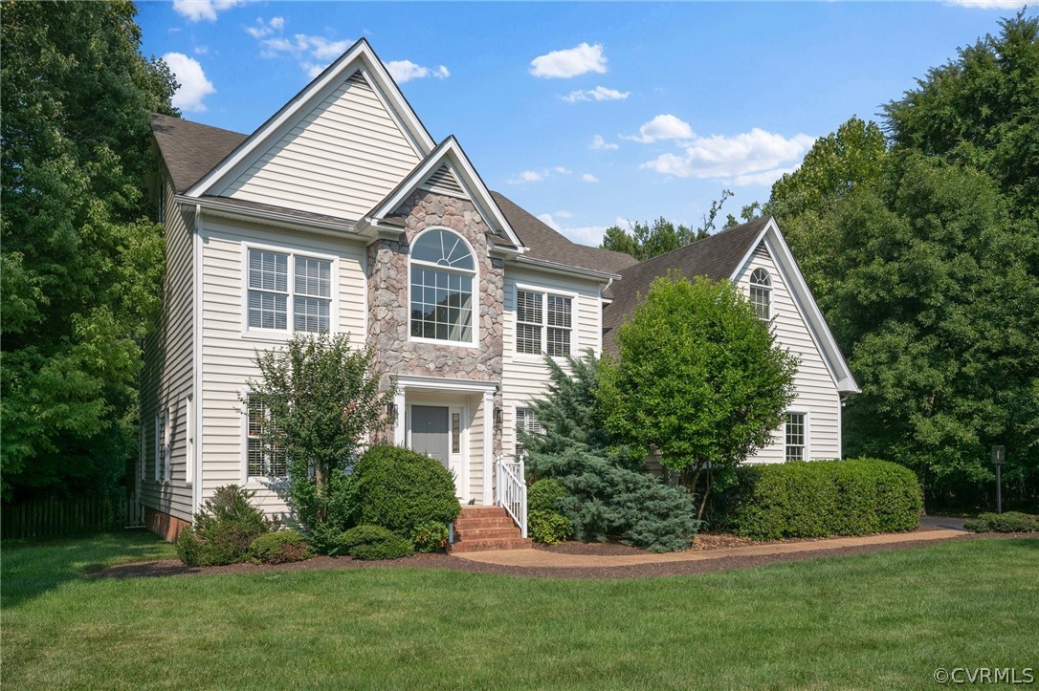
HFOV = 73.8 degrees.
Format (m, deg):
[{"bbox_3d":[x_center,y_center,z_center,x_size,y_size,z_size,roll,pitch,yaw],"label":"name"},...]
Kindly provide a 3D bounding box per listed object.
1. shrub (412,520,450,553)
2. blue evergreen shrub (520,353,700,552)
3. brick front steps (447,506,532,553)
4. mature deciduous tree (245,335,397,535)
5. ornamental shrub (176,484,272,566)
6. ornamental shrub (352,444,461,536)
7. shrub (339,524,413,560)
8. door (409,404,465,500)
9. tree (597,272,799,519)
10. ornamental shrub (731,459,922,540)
[{"bbox_3d":[-1.649,3.566,12.900,0.700,0.580,0.650,0,-5,0],"label":"shrub"},{"bbox_3d":[2.048,2.290,15.200,3.400,4.200,3.200,3,-5,-32],"label":"blue evergreen shrub"},{"bbox_3d":[-0.723,3.701,13.950,1.800,0.800,1.300,3,-5,-32],"label":"brick front steps"},{"bbox_3d":[-3.706,1.716,12.800,2.700,3.900,2.400,3,-5,-32],"label":"mature deciduous tree"},{"bbox_3d":[-5.106,3.075,11.900,1.650,1.300,1.450,3,-5,-32],"label":"ornamental shrub"},{"bbox_3d":[-2.143,2.846,13.200,2.000,1.900,1.900,0,-5,0],"label":"ornamental shrub"},{"bbox_3d":[-2.541,3.485,12.300,1.300,0.600,1.150,3,-5,-32],"label":"shrub"},{"bbox_3d":[-1.808,2.347,15.300,1.300,2.100,0.120,3,-5,-32],"label":"door"},{"bbox_3d":[3.789,1.199,14.700,4.000,5.200,3.700,0,-5,0],"label":"tree"},{"bbox_3d":[7.506,3.735,17.000,5.800,1.750,1.400,3,-5,-32],"label":"ornamental shrub"}]

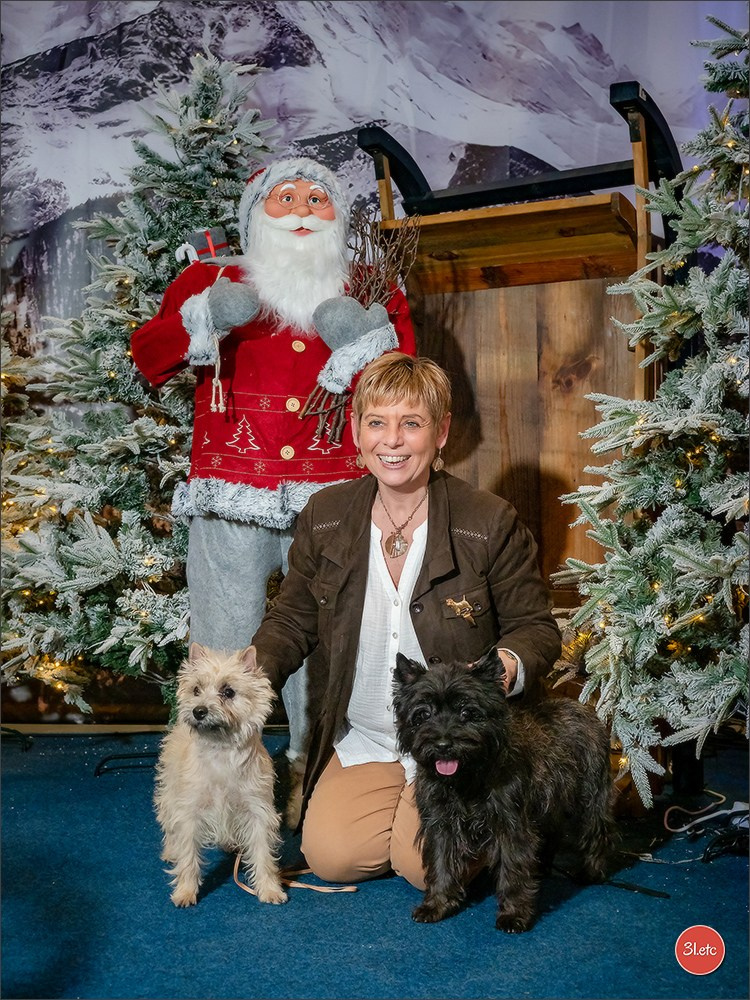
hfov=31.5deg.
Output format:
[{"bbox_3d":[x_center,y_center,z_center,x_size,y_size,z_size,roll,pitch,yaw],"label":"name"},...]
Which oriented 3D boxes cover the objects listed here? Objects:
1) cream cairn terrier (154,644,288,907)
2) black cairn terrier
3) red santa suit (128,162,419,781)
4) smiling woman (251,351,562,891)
[{"bbox_3d":[-0.258,0.407,2.180,0.200,0.395,0.440,-1,3,-10],"label":"cream cairn terrier"},{"bbox_3d":[0.212,0.409,2.050,0.220,0.405,0.450,2,3,30],"label":"black cairn terrier"},{"bbox_3d":[-0.193,-0.042,2.540,0.540,1.215,0.360,0,3,-5],"label":"red santa suit"},{"bbox_3d":[0.055,0.163,2.310,0.540,0.870,0.560,0,3,5],"label":"smiling woman"}]

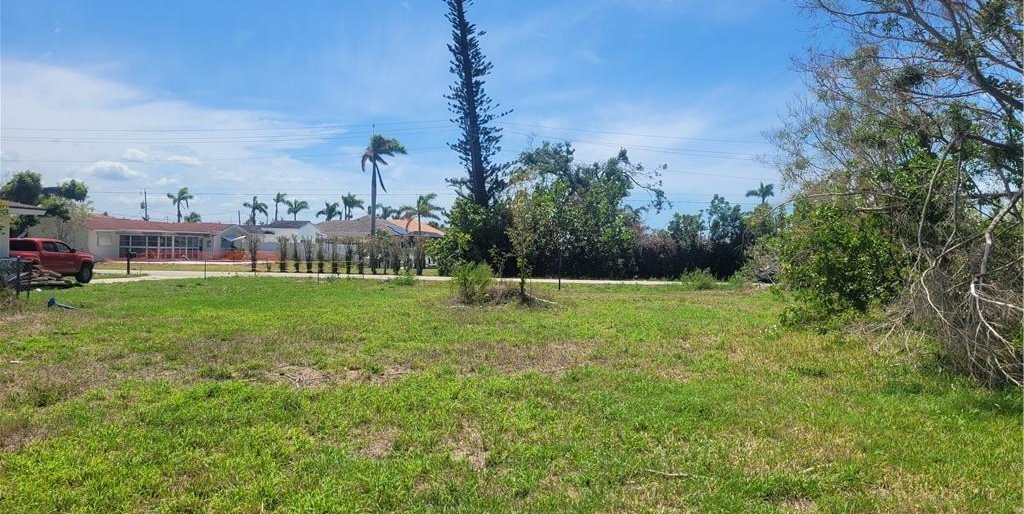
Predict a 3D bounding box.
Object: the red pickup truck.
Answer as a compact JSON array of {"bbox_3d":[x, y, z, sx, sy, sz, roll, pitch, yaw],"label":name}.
[{"bbox_3d":[-18.230,0.145,29.313,1.900,1.800,5.400,1,0,5],"label":"red pickup truck"}]

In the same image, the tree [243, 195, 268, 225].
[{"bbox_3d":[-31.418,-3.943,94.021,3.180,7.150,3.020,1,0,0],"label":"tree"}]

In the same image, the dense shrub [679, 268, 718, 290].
[{"bbox_3d":[8.875,1.023,36.600,1.900,1.050,1.600,1,0,0],"label":"dense shrub"}]

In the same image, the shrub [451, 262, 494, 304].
[{"bbox_3d":[-1.222,0.789,23.800,1.360,1.300,1.300,1,0,0],"label":"shrub"}]

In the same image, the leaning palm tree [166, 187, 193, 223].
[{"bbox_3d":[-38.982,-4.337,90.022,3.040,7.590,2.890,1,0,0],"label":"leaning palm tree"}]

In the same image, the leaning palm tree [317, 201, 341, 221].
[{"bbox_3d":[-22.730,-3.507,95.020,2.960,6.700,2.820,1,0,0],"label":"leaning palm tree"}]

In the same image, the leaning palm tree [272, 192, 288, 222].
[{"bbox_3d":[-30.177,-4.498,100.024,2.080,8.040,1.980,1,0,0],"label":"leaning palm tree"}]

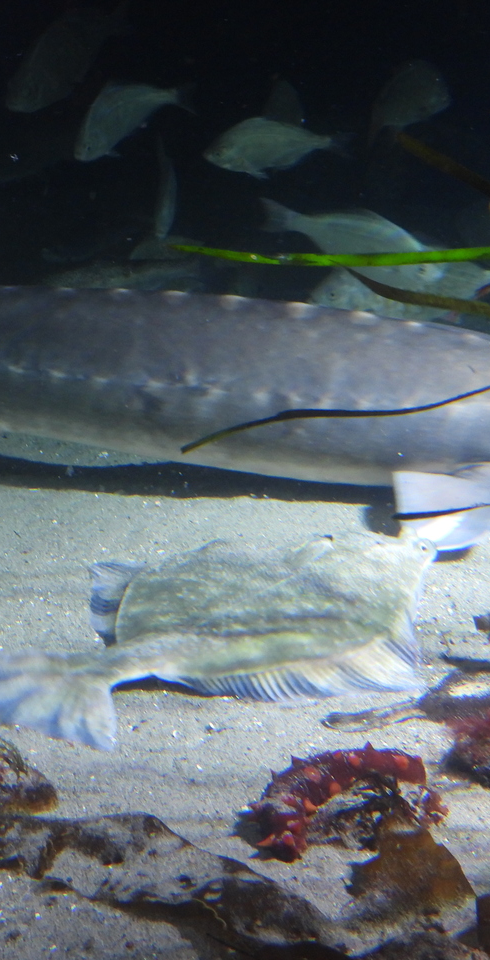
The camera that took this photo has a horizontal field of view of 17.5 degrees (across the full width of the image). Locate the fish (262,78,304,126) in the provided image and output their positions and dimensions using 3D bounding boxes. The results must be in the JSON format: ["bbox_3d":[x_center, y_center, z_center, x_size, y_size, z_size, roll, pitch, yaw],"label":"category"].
[{"bbox_3d":[0.075,-0.756,3.200,0.090,0.105,0.020,0,13,0],"label":"fish"}]

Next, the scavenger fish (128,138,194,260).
[{"bbox_3d":[-0.156,-0.542,3.000,0.045,0.110,0.250,3,51,15],"label":"scavenger fish"}]

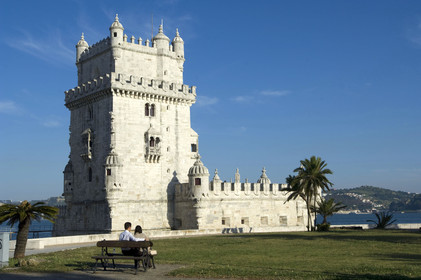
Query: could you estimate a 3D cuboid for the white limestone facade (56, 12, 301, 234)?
[{"bbox_3d":[-2.088,-0.001,85.759,37.080,29.660,21.840,5,-9,-38],"label":"white limestone facade"}]

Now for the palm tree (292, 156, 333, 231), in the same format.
[{"bbox_3d":[8.005,4.194,43.811,3.120,5.830,3.120,0,-7,0],"label":"palm tree"}]

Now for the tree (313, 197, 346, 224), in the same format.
[{"bbox_3d":[9.358,5.815,44.110,2.680,2.420,2.680,0,-7,0],"label":"tree"}]

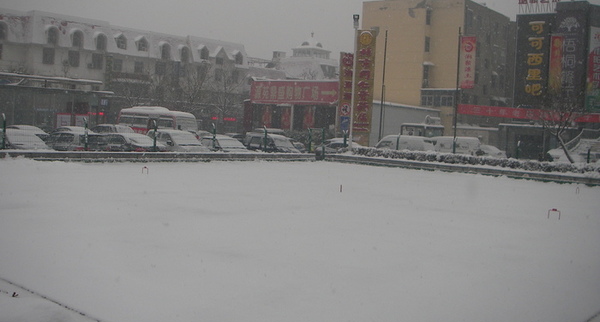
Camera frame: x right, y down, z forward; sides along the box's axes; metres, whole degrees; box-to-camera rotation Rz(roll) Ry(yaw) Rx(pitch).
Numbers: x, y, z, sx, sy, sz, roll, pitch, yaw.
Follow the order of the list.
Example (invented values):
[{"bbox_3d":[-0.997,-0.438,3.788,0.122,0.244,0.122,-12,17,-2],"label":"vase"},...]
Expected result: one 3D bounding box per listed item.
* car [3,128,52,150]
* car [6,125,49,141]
[{"bbox_3d":[-11.304,-0.524,25.900,1.720,1.460,4.400,0,4,-44],"label":"car"},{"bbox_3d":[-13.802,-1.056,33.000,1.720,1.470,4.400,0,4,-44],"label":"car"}]

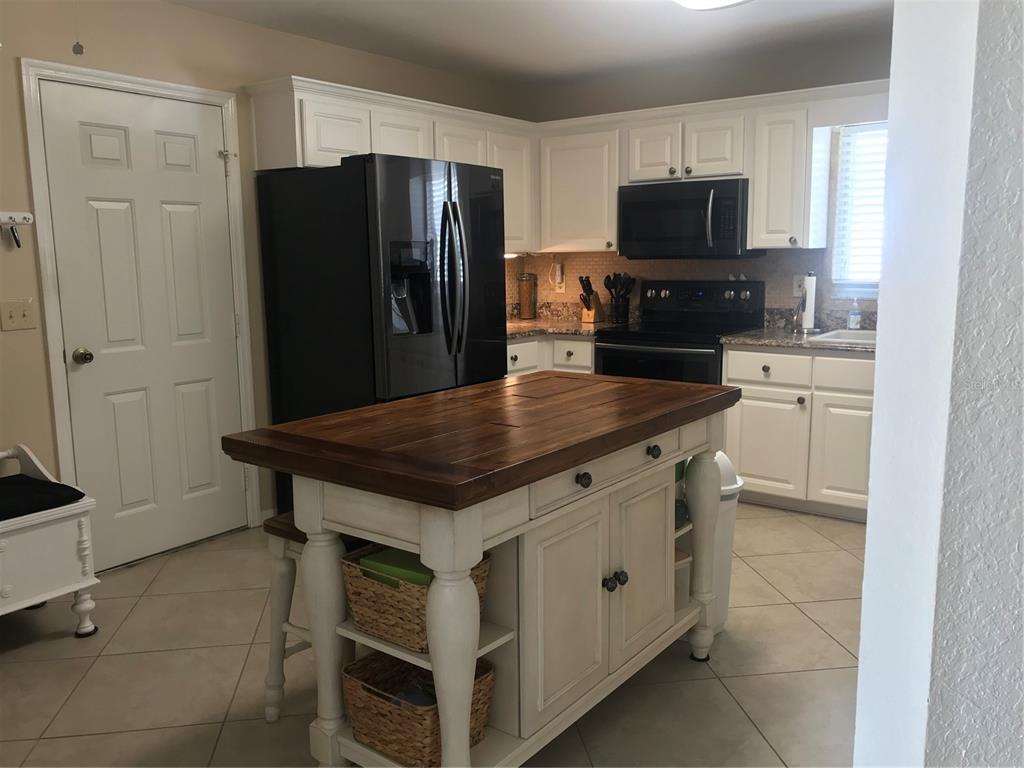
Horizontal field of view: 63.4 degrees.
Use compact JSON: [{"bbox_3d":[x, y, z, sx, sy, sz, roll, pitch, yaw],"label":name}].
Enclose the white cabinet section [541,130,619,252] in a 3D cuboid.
[{"bbox_3d":[0.413,-1.166,5.083,0.555,0.698,0.020,6,11,37],"label":"white cabinet section"}]

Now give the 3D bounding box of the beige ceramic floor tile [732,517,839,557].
[{"bbox_3d":[1.243,0.734,3.991,0.505,0.012,0.505,-2,9,-8],"label":"beige ceramic floor tile"}]

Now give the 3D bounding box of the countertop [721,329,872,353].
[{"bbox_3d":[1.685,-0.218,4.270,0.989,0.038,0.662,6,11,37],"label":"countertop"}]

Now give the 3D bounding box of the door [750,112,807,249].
[{"bbox_3d":[1.424,-1.078,4.398,0.280,0.712,0.022,6,11,37],"label":"door"}]

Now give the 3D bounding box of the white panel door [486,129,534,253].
[{"bbox_3d":[-0.008,-1.173,5.120,0.025,0.707,0.440,6,11,37],"label":"white panel door"}]

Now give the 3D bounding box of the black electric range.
[{"bbox_3d":[0.971,0.002,4.828,0.768,1.172,0.682,6,11,37],"label":"black electric range"}]

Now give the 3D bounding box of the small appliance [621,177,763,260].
[{"bbox_3d":[1.043,-0.940,4.805,0.756,0.416,0.402,6,11,37],"label":"small appliance"}]

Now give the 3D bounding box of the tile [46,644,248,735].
[{"bbox_3d":[-1.133,0.973,2.650,0.500,0.010,0.500,-2,9,-8],"label":"tile"}]

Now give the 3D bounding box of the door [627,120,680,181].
[{"bbox_3d":[0.833,-1.335,4.801,0.333,0.310,0.025,6,11,37],"label":"door"}]

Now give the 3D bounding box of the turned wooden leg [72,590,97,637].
[{"bbox_3d":[-1.560,0.833,3.023,0.085,0.159,0.085,6,11,37],"label":"turned wooden leg"}]

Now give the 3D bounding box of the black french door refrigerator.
[{"bbox_3d":[-0.606,-0.185,4.216,0.840,1.780,0.908,6,11,37],"label":"black french door refrigerator"}]

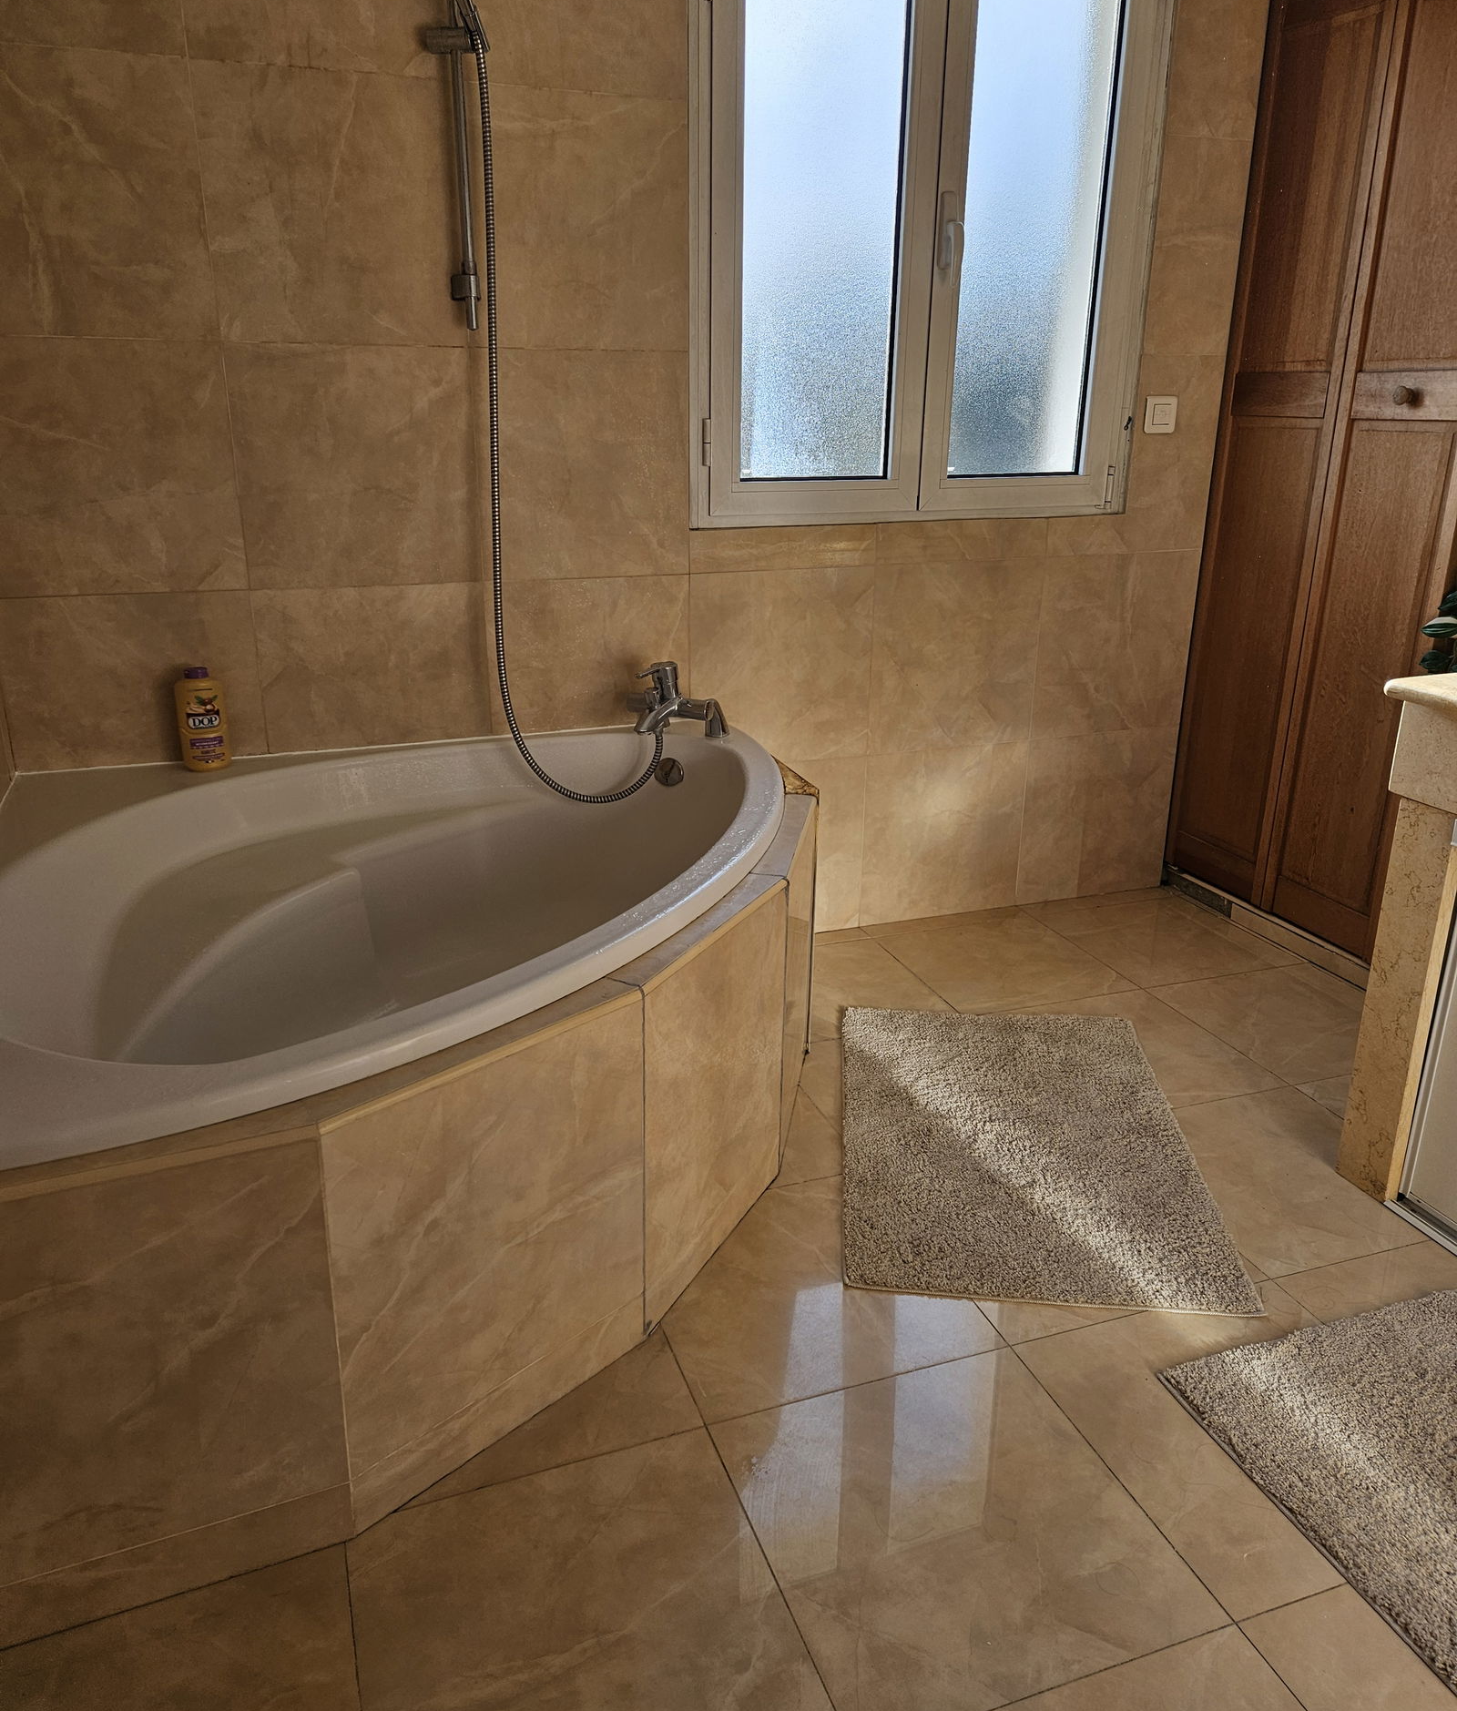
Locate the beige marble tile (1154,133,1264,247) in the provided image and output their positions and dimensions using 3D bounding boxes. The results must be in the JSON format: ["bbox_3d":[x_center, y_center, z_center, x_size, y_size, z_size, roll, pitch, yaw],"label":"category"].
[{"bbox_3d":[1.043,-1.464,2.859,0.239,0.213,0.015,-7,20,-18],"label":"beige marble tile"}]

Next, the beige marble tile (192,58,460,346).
[{"bbox_3d":[-0.674,-1.109,2.223,0.420,0.423,0.012,-7,21,-19],"label":"beige marble tile"}]

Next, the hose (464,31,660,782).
[{"bbox_3d":[-0.281,-0.745,2.374,0.319,1.315,0.080,-7,21,-19],"label":"hose"}]

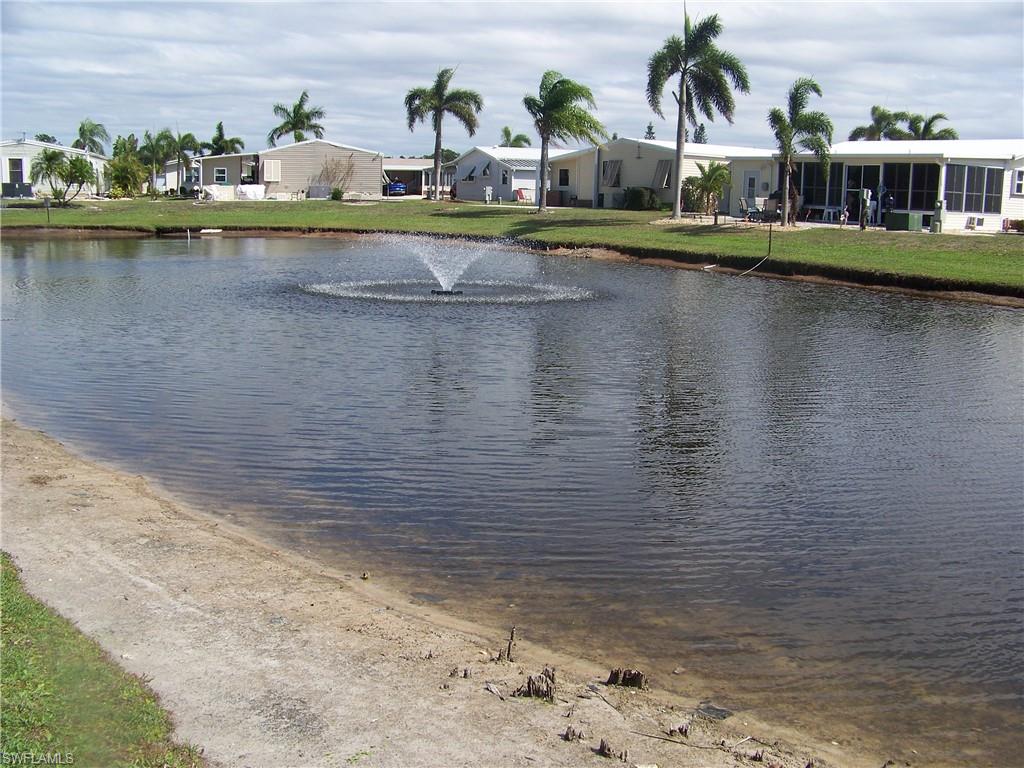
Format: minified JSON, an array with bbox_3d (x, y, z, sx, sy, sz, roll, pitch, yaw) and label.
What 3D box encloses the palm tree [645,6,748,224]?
[{"bbox_3d":[7.000,-10.393,41.283,3.887,7.810,3.770,3,10,9],"label":"palm tree"}]

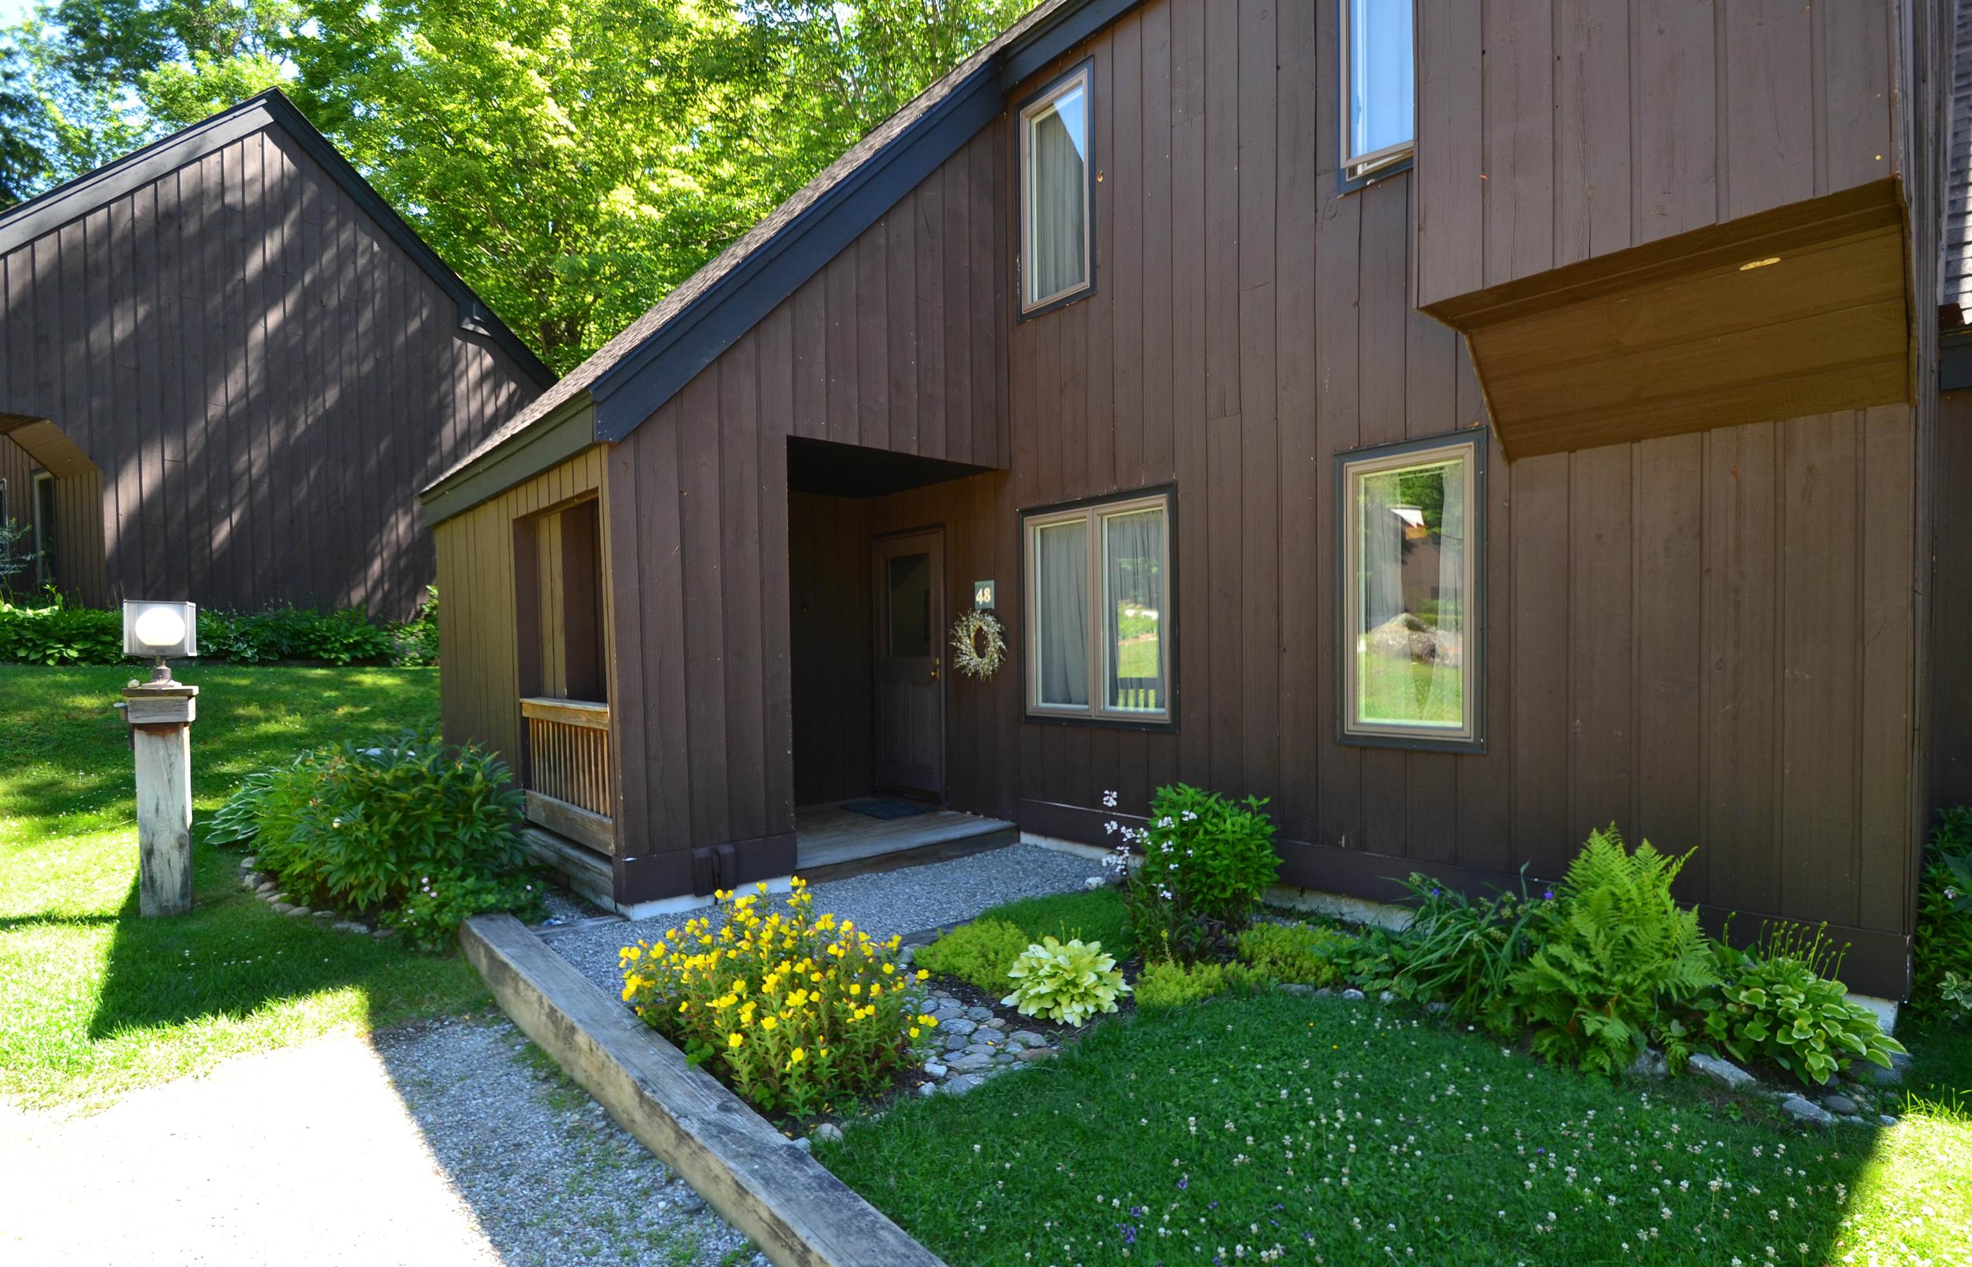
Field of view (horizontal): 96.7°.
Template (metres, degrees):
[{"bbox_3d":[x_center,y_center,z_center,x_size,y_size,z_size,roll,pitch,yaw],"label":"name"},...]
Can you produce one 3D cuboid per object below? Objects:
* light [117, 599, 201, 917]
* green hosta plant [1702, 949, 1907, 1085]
[{"bbox_3d":[-4.150,0.630,4.400,0.280,1.580,0.280,0,0,-44],"label":"light"},{"bbox_3d":[2.600,1.220,2.800,0.460,0.380,0.520,0,0,-43],"label":"green hosta plant"}]

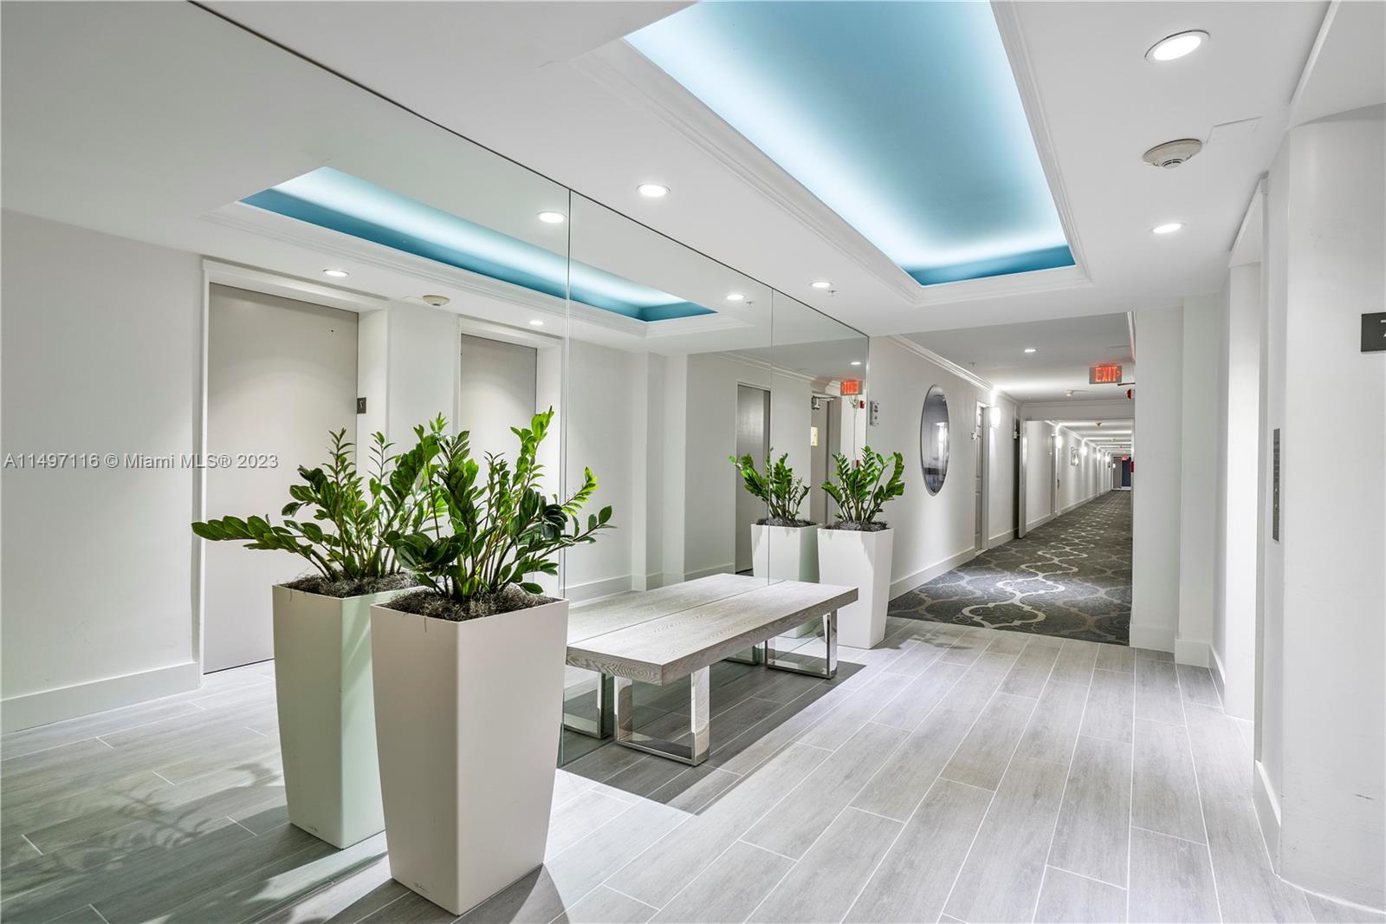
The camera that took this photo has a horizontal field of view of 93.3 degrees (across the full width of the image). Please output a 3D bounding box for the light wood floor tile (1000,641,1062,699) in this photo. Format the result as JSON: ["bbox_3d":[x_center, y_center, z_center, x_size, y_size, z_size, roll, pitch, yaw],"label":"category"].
[{"bbox_3d":[2.003,1.219,3.860,0.197,0.010,1.179,0,-1,34],"label":"light wood floor tile"}]

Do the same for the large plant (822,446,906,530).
[{"bbox_3d":[1.165,0.175,4.488,0.490,0.560,0.490,1,0,34],"label":"large plant"}]

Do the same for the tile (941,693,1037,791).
[{"bbox_3d":[1.387,1.245,2.994,0.203,0.010,1.201,1,0,34],"label":"tile"}]

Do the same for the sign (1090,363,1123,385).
[{"bbox_3d":[4.790,-1.007,7.587,0.315,0.195,0.055,1,0,34],"label":"sign"}]

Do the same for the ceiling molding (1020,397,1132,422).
[{"bbox_3d":[6.876,-0.925,11.700,1.780,0.360,0.140,1,0,34],"label":"ceiling molding"}]

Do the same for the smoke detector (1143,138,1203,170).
[{"bbox_3d":[1.654,-1.040,2.258,0.166,0.058,0.166,1,0,34],"label":"smoke detector"}]

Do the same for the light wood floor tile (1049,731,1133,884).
[{"bbox_3d":[1.508,1.242,2.435,0.202,0.010,1.207,1,0,34],"label":"light wood floor tile"}]

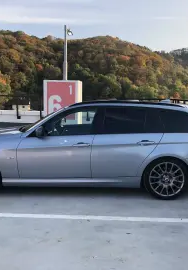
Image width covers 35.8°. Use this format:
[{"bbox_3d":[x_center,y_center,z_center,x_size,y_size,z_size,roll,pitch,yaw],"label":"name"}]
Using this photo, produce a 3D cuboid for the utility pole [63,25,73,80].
[{"bbox_3d":[-1.143,-2.559,13.057,0.439,4.603,0.220,0,8,3],"label":"utility pole"}]

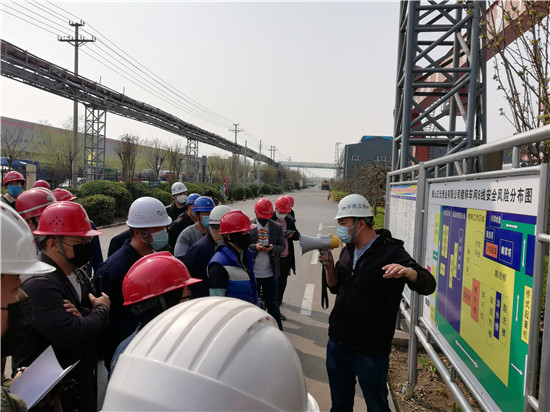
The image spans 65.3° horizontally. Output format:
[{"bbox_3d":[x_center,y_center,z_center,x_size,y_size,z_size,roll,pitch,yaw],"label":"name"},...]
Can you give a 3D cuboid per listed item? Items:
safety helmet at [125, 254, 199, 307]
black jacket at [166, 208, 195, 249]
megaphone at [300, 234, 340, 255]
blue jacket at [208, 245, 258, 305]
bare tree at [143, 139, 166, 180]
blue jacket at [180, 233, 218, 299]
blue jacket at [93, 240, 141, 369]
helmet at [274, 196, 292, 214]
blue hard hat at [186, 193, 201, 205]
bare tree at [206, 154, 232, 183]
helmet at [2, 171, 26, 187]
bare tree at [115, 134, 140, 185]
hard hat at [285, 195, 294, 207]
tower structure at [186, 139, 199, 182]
[{"bbox_3d":[-0.406,0.250,1.540,0.285,0.153,0.220,-15,10,-29],"label":"safety helmet"},{"bbox_3d":[-1.248,0.416,5.850,0.340,0.700,0.500,3,3,28],"label":"black jacket"},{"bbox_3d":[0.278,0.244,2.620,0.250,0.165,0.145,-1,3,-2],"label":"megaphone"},{"bbox_3d":[-0.315,0.549,3.250,0.290,0.610,0.440,3,3,30],"label":"blue jacket"},{"bbox_3d":[-9.645,-2.859,34.962,2.300,5.300,2.300,2,3,6],"label":"bare tree"},{"bbox_3d":[-0.663,0.605,4.150,0.340,0.720,0.500,3,3,20],"label":"blue jacket"},{"bbox_3d":[-0.844,0.574,2.550,0.330,0.720,0.500,3,3,17],"label":"blue jacket"},{"bbox_3d":[0.115,-0.007,6.000,0.220,0.160,0.280,14,20,-10],"label":"helmet"},{"bbox_3d":[-1.094,-0.089,5.900,0.280,0.160,0.220,-6,3,-4],"label":"blue hard hat"},{"bbox_3d":[-6.946,-3.606,51.962,2.900,5.280,2.900,2,3,6],"label":"bare tree"},{"bbox_3d":[-2.971,-0.308,4.900,0.220,0.155,0.275,0,4,-27],"label":"helmet"},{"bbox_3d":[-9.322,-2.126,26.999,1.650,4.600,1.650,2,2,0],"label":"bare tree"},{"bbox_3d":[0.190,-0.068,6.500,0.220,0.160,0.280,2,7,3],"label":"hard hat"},{"bbox_3d":[-8.219,-3.881,42.559,0.840,5.500,0.840,2,3,7],"label":"tower structure"}]

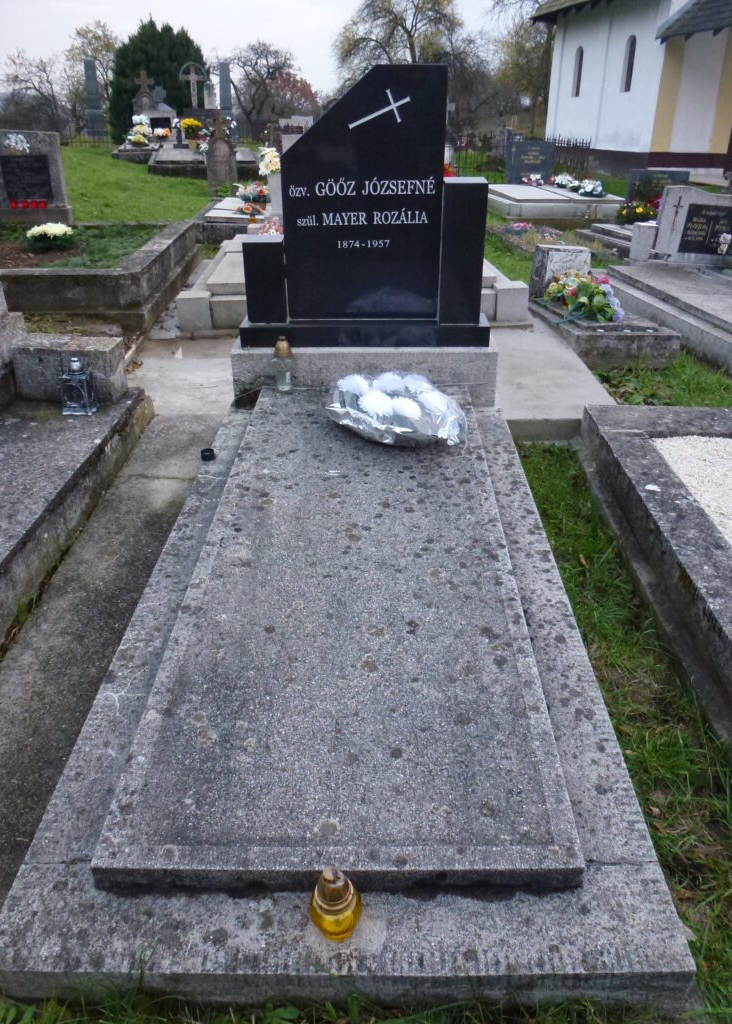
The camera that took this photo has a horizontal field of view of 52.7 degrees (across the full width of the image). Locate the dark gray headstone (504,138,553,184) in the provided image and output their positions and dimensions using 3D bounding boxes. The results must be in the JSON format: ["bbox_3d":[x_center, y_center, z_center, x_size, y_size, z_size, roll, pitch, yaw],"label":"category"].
[{"bbox_3d":[2.529,-5.430,11.494,0.709,0.645,0.130,0,28,1],"label":"dark gray headstone"}]

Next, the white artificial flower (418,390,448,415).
[{"bbox_3d":[0.225,-0.366,2.469,0.112,0.058,0.112,15,35,-6],"label":"white artificial flower"}]

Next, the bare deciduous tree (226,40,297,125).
[{"bbox_3d":[-5.264,-20.567,36.769,4.100,4.700,4.000,0,28,1],"label":"bare deciduous tree"}]

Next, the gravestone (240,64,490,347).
[{"bbox_3d":[-0.005,-1.112,2.753,0.965,0.944,0.230,0,28,1],"label":"gravestone"}]

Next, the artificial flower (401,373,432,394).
[{"bbox_3d":[0.173,-0.448,2.586,0.112,0.058,0.112,5,31,-1],"label":"artificial flower"}]

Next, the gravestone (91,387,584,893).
[{"bbox_3d":[-0.025,0.069,1.906,0.740,0.057,1.841,1,32,1],"label":"gravestone"}]

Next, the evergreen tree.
[{"bbox_3d":[-5.564,-11.557,19.925,2.694,2.914,2.560,0,27,0],"label":"evergreen tree"}]

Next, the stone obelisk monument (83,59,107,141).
[{"bbox_3d":[-7.686,-11.703,20.973,0.530,1.982,0.500,0,27,0],"label":"stone obelisk monument"}]

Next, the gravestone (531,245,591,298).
[{"bbox_3d":[1.111,-1.369,4.218,0.255,0.275,0.260,-2,27,-4],"label":"gravestone"}]

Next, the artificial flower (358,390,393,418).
[{"bbox_3d":[0.030,-0.357,2.456,0.112,0.058,0.112,-6,47,4],"label":"artificial flower"}]

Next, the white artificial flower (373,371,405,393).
[{"bbox_3d":[0.074,-0.428,2.425,0.100,0.055,0.100,0,27,0],"label":"white artificial flower"}]

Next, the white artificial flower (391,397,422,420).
[{"bbox_3d":[0.124,-0.316,2.256,0.100,0.055,0.100,0,27,0],"label":"white artificial flower"}]

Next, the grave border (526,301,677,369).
[{"bbox_3d":[1.226,-0.966,3.934,0.480,0.170,0.900,-2,27,-4],"label":"grave border"}]

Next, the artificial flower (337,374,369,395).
[{"bbox_3d":[-0.047,-0.445,2.592,0.112,0.058,0.112,-10,30,6],"label":"artificial flower"}]

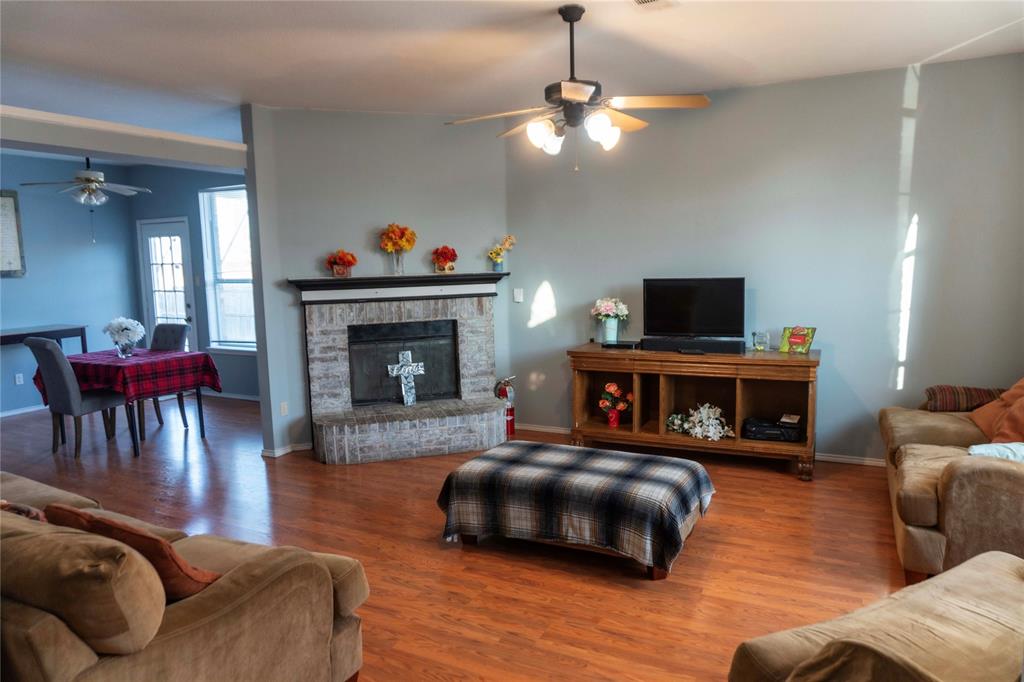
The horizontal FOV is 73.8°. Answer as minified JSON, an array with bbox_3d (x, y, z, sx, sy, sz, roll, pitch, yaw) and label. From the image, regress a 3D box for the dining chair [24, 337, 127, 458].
[{"bbox_3d":[-3.606,0.432,5.771,0.442,1.000,0.628,2,8,26],"label":"dining chair"}]

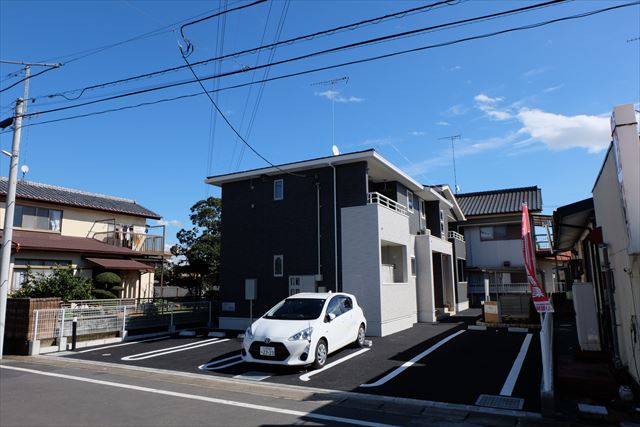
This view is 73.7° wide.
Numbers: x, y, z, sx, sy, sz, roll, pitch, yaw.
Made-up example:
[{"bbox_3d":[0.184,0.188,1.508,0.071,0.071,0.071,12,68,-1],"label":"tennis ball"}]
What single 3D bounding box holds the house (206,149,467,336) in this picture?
[{"bbox_3d":[2.101,1.788,20.265,7.100,6.100,14.200,-6,-10,28],"label":"house"}]

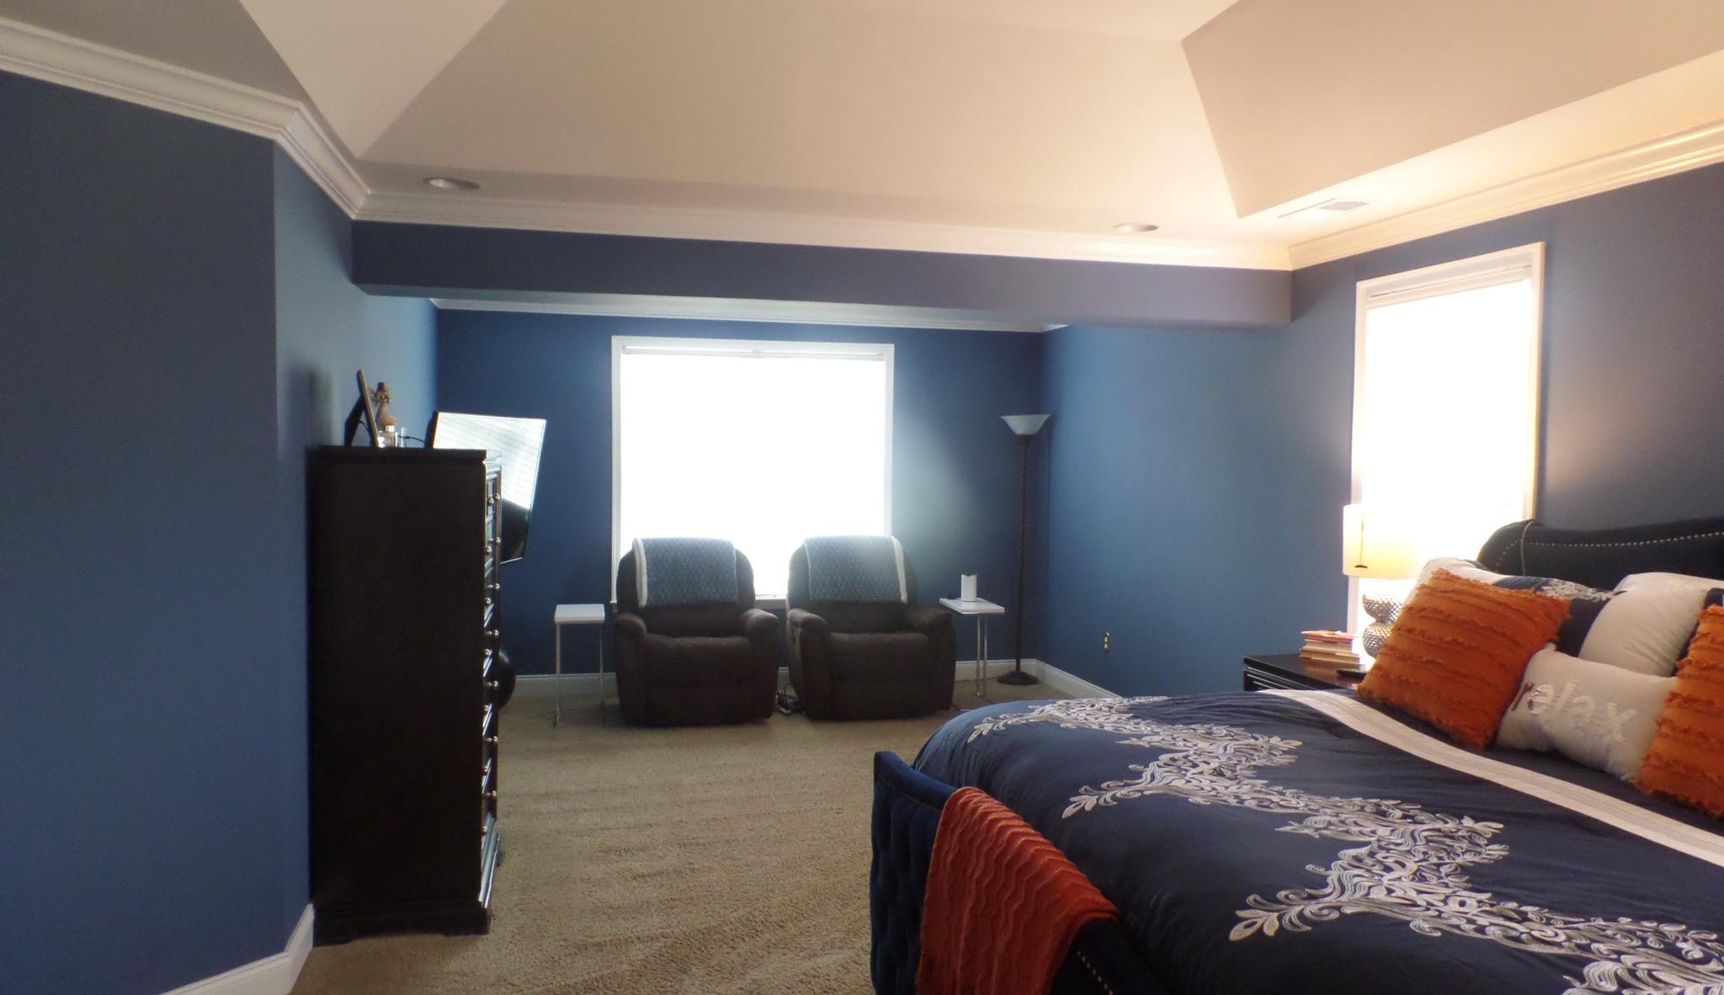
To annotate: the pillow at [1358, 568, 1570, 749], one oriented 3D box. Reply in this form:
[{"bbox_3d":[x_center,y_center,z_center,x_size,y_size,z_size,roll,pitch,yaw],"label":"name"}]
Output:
[{"bbox_3d":[1.602,0.408,3.065,0.140,0.448,0.448,37,-6,-20],"label":"pillow"}]

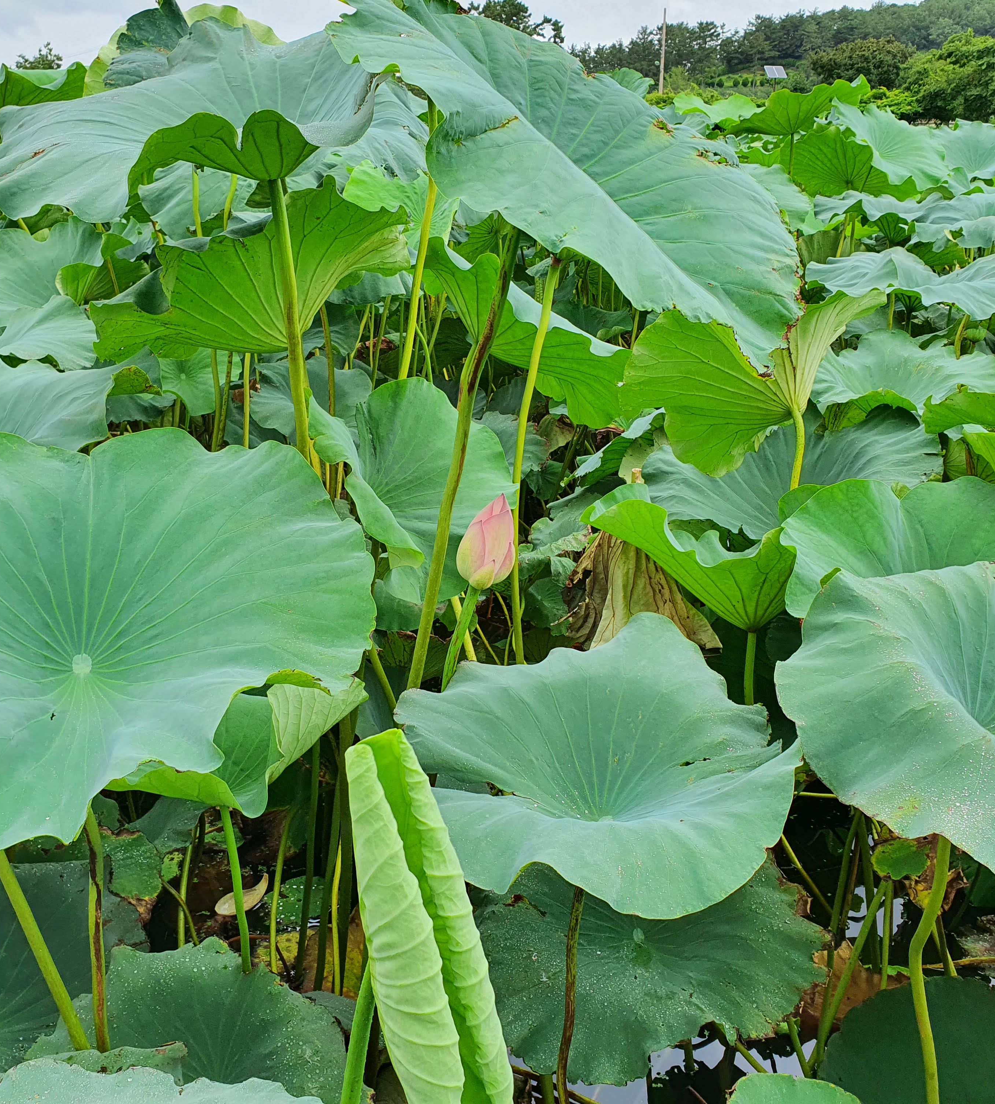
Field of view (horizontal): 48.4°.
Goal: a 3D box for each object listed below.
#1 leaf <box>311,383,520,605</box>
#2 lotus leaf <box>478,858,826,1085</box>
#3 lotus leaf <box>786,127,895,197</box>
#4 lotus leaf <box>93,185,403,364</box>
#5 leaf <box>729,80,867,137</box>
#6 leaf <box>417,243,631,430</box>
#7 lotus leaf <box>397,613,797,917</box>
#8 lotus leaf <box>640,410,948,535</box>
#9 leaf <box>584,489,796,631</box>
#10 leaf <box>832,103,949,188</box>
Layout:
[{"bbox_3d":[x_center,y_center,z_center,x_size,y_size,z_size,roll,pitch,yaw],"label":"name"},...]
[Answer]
[{"bbox_3d":[-0.129,-0.083,1.650,0.320,0.160,0.360,0,63,0],"label":"leaf"},{"bbox_3d":[0.198,0.512,1.480,0.455,0.100,0.450,0,23,0],"label":"lotus leaf"},{"bbox_3d":[1.443,-1.579,4.600,0.469,0.197,0.422,6,0,15],"label":"lotus leaf"},{"bbox_3d":[-0.377,-0.427,1.850,0.530,0.223,0.451,-16,2,-7],"label":"lotus leaf"},{"bbox_3d":[1.199,-1.726,4.400,0.527,0.158,0.501,-6,9,17],"label":"leaf"},{"bbox_3d":[0.046,-0.397,1.950,0.380,0.250,0.380,11,8,-4],"label":"leaf"},{"bbox_3d":[0.112,0.277,1.300,0.450,0.144,0.450,2,36,6],"label":"lotus leaf"},{"bbox_3d":[0.510,-0.114,1.950,0.510,0.138,0.485,6,24,15],"label":"lotus leaf"},{"bbox_3d":[0.299,0.010,1.650,0.360,0.200,0.340,-5,15,2],"label":"leaf"},{"bbox_3d":[1.492,-1.527,4.300,0.497,0.134,0.472,33,54,5],"label":"leaf"}]

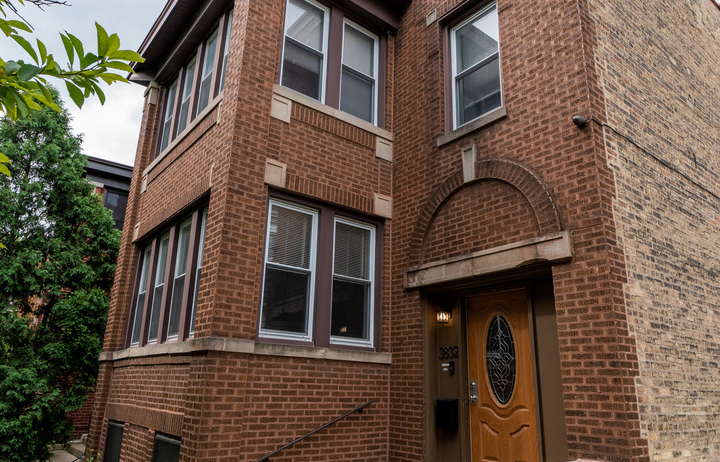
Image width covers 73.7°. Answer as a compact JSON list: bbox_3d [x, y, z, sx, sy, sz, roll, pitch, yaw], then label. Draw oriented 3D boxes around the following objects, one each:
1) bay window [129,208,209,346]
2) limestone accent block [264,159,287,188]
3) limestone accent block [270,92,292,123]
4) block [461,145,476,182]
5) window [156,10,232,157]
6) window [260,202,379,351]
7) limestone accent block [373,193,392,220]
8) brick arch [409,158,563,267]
[{"bbox_3d":[-2.633,0.696,6.687,0.160,1.799,3.202,15,-21,-37],"label":"bay window"},{"bbox_3d":[-1.046,-0.682,5.690,0.327,0.308,0.109,15,-21,-37],"label":"limestone accent block"},{"bbox_3d":[-1.023,-1.515,5.944,0.331,0.322,0.109,15,-21,-37],"label":"limestone accent block"},{"bbox_3d":[1.333,-0.785,5.767,0.110,0.439,0.220,14,-21,-36],"label":"block"},{"bbox_3d":[-2.556,-2.287,7.593,0.160,1.688,3.202,15,-21,-37],"label":"window"},{"bbox_3d":[-0.457,0.562,5.852,1.656,1.614,0.120,14,-21,-36],"label":"window"},{"bbox_3d":[0.292,-0.337,6.741,0.322,0.308,0.109,15,-21,-37],"label":"limestone accent block"},{"bbox_3d":[1.355,-0.271,5.611,0.140,1.141,2.111,14,-21,-36],"label":"brick arch"}]

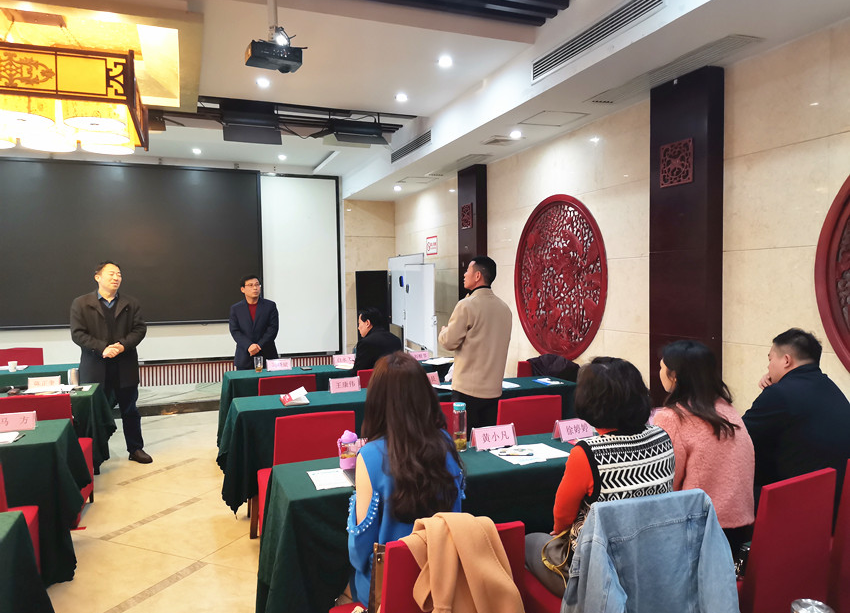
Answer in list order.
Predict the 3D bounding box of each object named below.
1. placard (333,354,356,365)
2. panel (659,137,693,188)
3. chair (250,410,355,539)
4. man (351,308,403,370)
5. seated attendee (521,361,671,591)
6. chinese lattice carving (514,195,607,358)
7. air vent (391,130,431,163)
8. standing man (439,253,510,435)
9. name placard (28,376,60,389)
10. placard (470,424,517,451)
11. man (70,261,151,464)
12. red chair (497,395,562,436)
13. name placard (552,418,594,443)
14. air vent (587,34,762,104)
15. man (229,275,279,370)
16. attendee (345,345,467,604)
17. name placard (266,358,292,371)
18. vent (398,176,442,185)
[{"bbox_3d":[-0.719,0.488,5.768,0.203,0.092,0.068,-1,2,-21],"label":"placard"},{"bbox_3d":[1.685,-0.957,4.280,0.025,0.290,0.297,-2,2,-21],"label":"panel"},{"bbox_3d":[-0.620,0.948,3.400,0.460,0.840,0.530,-1,2,-21],"label":"chair"},{"bbox_3d":[-0.404,0.656,5.200,0.480,1.300,0.700,-3,3,-43],"label":"man"},{"bbox_3d":[0.542,0.781,2.213,0.500,1.220,0.700,-2,2,-31],"label":"seated attendee"},{"bbox_3d":[1.216,-0.270,5.896,0.060,1.475,1.475,-2,2,-21],"label":"chinese lattice carving"},{"bbox_3d":[-0.157,-1.764,7.141,0.030,0.125,1.320,-1,2,-21],"label":"air vent"},{"bbox_3d":[0.318,0.519,3.888,0.370,1.660,0.480,1,3,44],"label":"standing man"},{"bbox_3d":[-2.727,0.553,4.581,0.200,0.092,0.068,-1,2,-21],"label":"name placard"},{"bbox_3d":[0.301,0.571,2.803,0.200,0.092,0.068,-2,2,-24],"label":"placard"},{"bbox_3d":[-2.625,0.477,5.329,0.590,1.720,0.380,-2,2,-29],"label":"man"},{"bbox_3d":[0.509,0.919,3.801,0.460,0.840,0.530,-1,2,-18],"label":"red chair"},{"bbox_3d":[0.700,0.571,3.005,0.210,0.098,0.085,-2,2,-30],"label":"name placard"},{"bbox_3d":[1.532,-1.503,4.132,0.220,0.025,1.370,-2,2,-21],"label":"air vent"},{"bbox_3d":[-1.747,0.473,6.523,0.490,1.620,0.320,-2,2,-21],"label":"man"},{"bbox_3d":[-0.077,0.780,2.094,0.430,1.275,0.660,-2,2,-21],"label":"attendee"},{"bbox_3d":[-1.267,0.506,5.551,0.208,0.100,0.085,-2,2,-21],"label":"name placard"},{"bbox_3d":[-0.086,-1.636,8.249,0.420,0.020,0.400,-1,2,-21],"label":"vent"}]

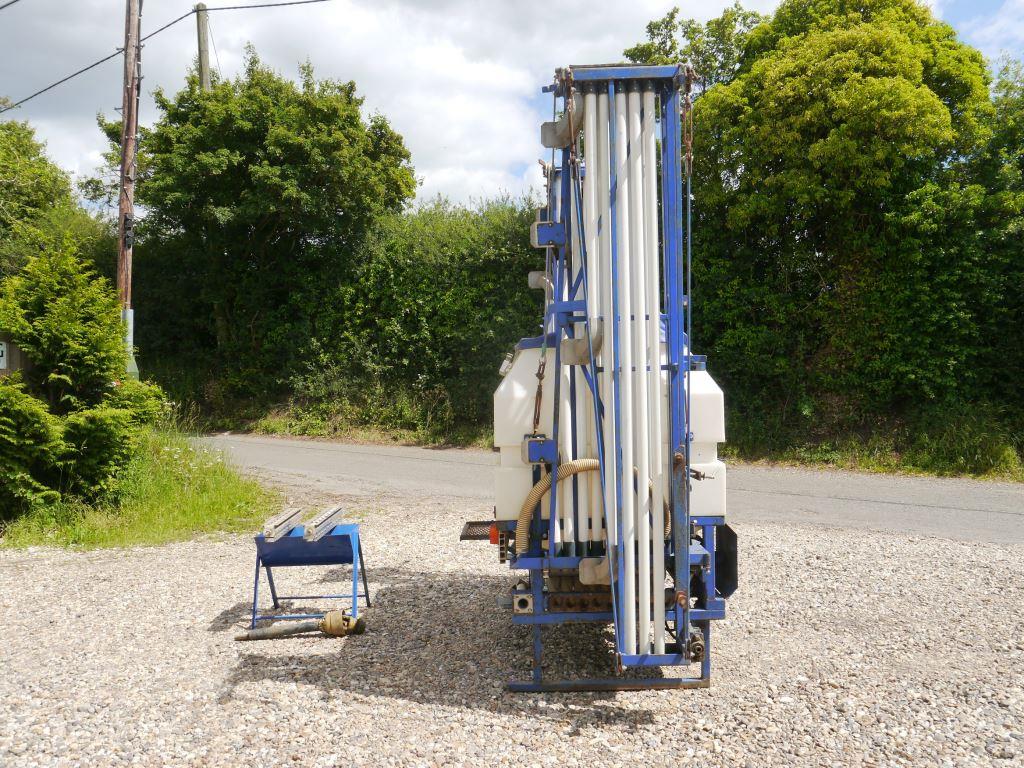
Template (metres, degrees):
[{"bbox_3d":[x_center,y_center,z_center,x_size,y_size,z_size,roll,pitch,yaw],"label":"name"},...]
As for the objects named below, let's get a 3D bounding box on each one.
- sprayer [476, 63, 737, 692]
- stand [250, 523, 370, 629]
[{"bbox_3d":[0.580,-0.010,5.250,1.560,3.260,2.200,0,0,-2],"label":"sprayer"},{"bbox_3d":[-1.370,1.302,5.680,0.680,0.600,0.490,0,0,-6],"label":"stand"}]

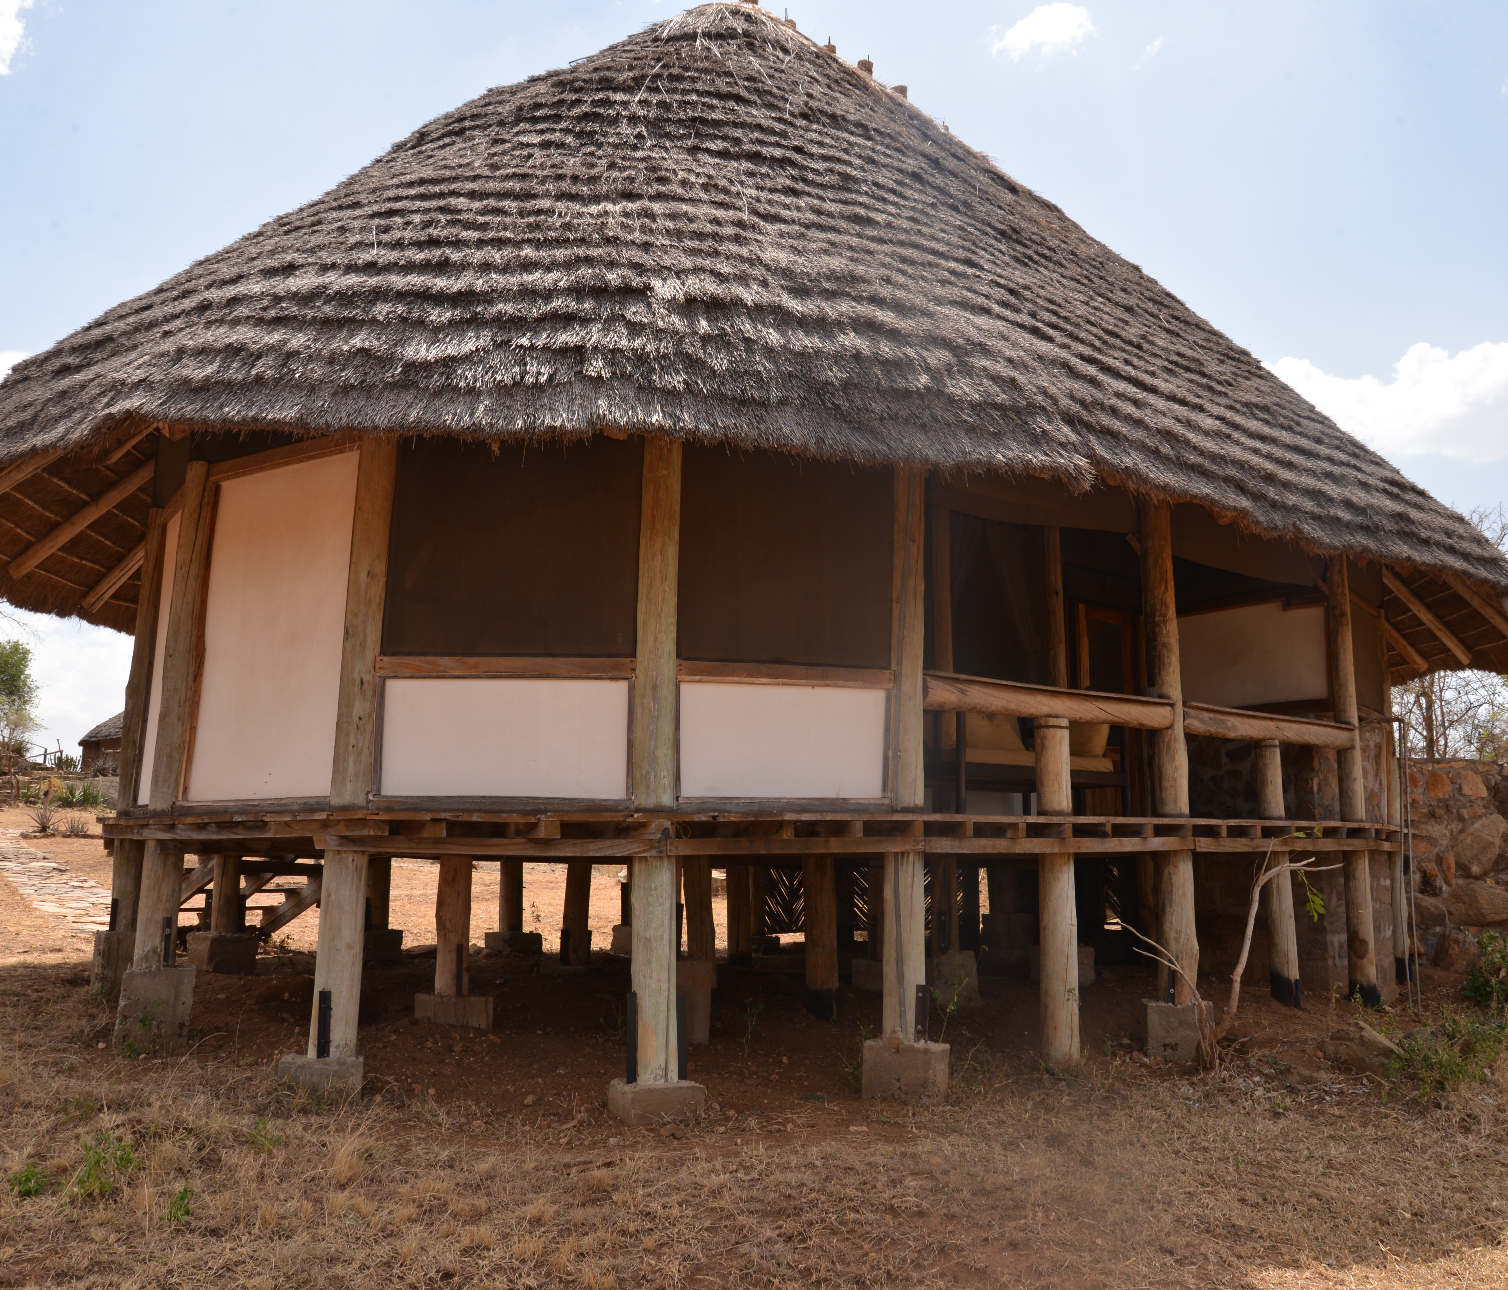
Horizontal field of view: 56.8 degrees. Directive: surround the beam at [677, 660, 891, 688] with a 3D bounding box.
[{"bbox_3d":[0.202,0.198,8.964,1.473,0.121,0.070,3,-9,-19],"label":"beam"}]

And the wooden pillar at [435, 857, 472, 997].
[{"bbox_3d":[-2.220,2.066,10.313,0.250,1.030,0.250,0,-8,0],"label":"wooden pillar"}]

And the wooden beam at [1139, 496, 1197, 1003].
[{"bbox_3d":[3.185,0.753,10.733,0.270,3.863,0.270,0,-8,0],"label":"wooden beam"}]

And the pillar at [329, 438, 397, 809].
[{"bbox_3d":[-2.320,-0.171,8.328,0.230,2.284,0.230,2,-8,0],"label":"pillar"}]

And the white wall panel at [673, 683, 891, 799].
[{"bbox_3d":[0.196,0.625,8.907,1.403,0.716,0.050,3,-9,-19],"label":"white wall panel"}]

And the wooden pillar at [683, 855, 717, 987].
[{"bbox_3d":[-0.483,2.491,12.572,0.250,1.123,0.250,-3,-8,0],"label":"wooden pillar"}]

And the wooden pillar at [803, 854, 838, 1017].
[{"bbox_3d":[0.512,2.177,10.697,0.250,1.113,0.250,-1,-8,0],"label":"wooden pillar"}]

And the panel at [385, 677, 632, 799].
[{"bbox_3d":[-1.519,0.577,8.546,1.517,0.729,0.050,0,-8,0],"label":"panel"}]

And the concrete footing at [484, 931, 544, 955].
[{"bbox_3d":[-2.629,3.258,15.289,0.480,0.227,0.480,6,-10,-37],"label":"concrete footing"}]

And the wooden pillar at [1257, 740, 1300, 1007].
[{"bbox_3d":[4.488,1.905,11.951,0.240,2.170,0.240,-1,-8,0],"label":"wooden pillar"}]

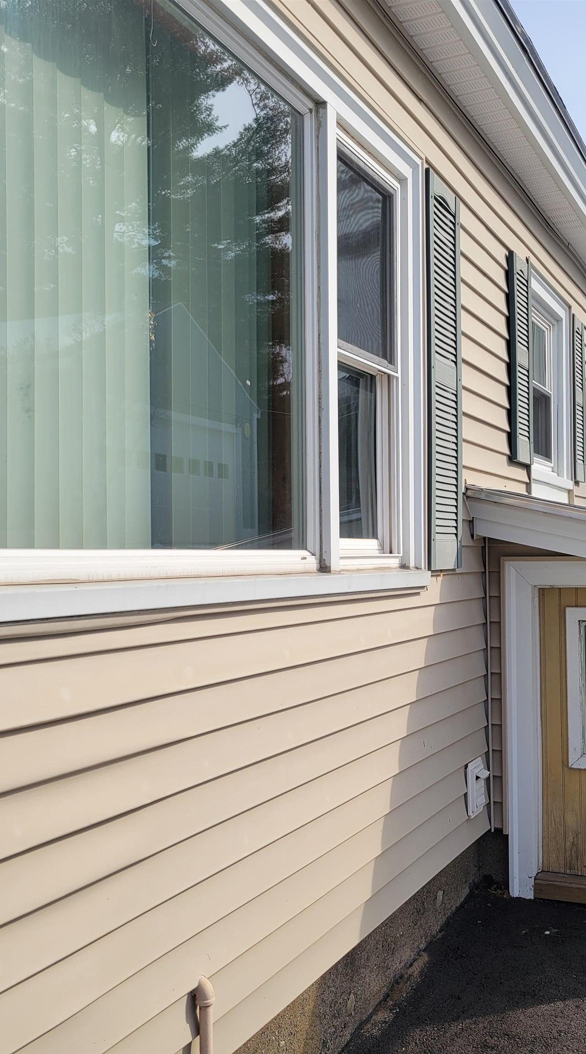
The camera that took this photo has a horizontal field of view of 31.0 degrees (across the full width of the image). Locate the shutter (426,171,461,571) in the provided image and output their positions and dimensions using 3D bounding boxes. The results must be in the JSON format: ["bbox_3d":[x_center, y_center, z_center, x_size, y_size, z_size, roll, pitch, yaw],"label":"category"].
[{"bbox_3d":[0.564,-0.567,3.965,0.032,1.450,0.365,-1,-2,26],"label":"shutter"}]

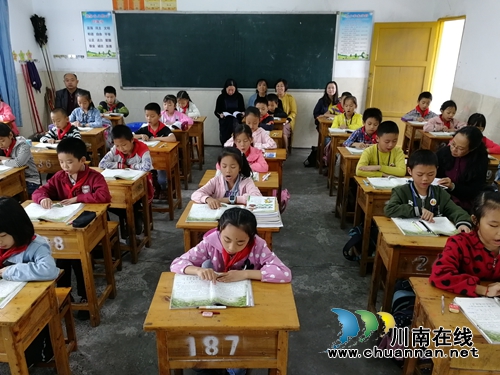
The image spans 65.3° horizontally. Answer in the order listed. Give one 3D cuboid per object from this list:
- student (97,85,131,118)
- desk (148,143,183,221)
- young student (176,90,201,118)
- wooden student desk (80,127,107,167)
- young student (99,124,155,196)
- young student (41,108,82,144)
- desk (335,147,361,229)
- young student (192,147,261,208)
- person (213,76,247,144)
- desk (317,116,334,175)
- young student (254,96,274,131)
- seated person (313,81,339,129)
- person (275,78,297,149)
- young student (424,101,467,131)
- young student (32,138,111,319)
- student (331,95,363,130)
[{"bbox_3d":[-1.997,-0.947,5.882,0.470,1.130,0.580,1,21,2],"label":"student"},{"bbox_3d":[-1.067,-0.071,4.167,0.618,0.763,0.381,2,21,4],"label":"desk"},{"bbox_3d":[-0.967,-0.903,5.894,0.457,1.076,0.589,1,21,3],"label":"young student"},{"bbox_3d":[-2.049,-0.339,4.824,0.600,0.736,0.370,1,21,2],"label":"wooden student desk"},{"bbox_3d":[-1.057,-0.013,3.465,0.470,1.090,0.580,1,21,2],"label":"young student"},{"bbox_3d":[-1.987,-0.333,4.365,0.457,1.086,0.589,1,21,3],"label":"young student"},{"bbox_3d":[1.184,0.017,3.911,0.600,0.736,0.370,1,21,2],"label":"desk"},{"bbox_3d":[-0.155,0.250,2.842,0.474,1.133,0.567,1,21,4],"label":"young student"},{"bbox_3d":[-0.316,-1.135,6.347,0.497,1.198,0.670,1,21,3],"label":"person"},{"bbox_3d":[1.259,-0.573,5.533,0.609,0.750,0.381,1,21,3],"label":"desk"},{"bbox_3d":[0.120,-0.558,4.912,0.450,1.100,0.580,1,21,2],"label":"young student"},{"bbox_3d":[1.227,-1.086,6.263,0.507,1.188,0.670,1,21,3],"label":"seated person"},{"bbox_3d":[0.527,-1.126,6.326,0.477,1.208,0.670,1,21,3],"label":"person"},{"bbox_3d":[2.359,-0.529,4.859,0.474,1.112,0.567,3,22,7],"label":"young student"},{"bbox_3d":[-1.185,0.258,2.726,0.520,1.170,0.630,1,21,4],"label":"young student"},{"bbox_3d":[1.213,-0.580,4.955,0.470,1.120,0.580,1,21,2],"label":"student"}]

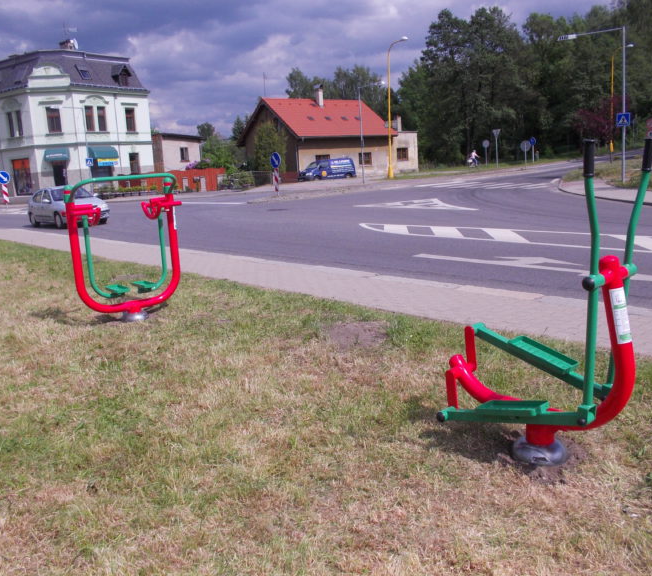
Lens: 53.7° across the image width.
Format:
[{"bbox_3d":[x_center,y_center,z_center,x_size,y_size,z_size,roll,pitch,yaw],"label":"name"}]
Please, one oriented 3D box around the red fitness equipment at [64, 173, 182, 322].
[{"bbox_3d":[-2.083,-0.417,6.750,1.130,1.520,0.500,-10,13,-32],"label":"red fitness equipment"}]

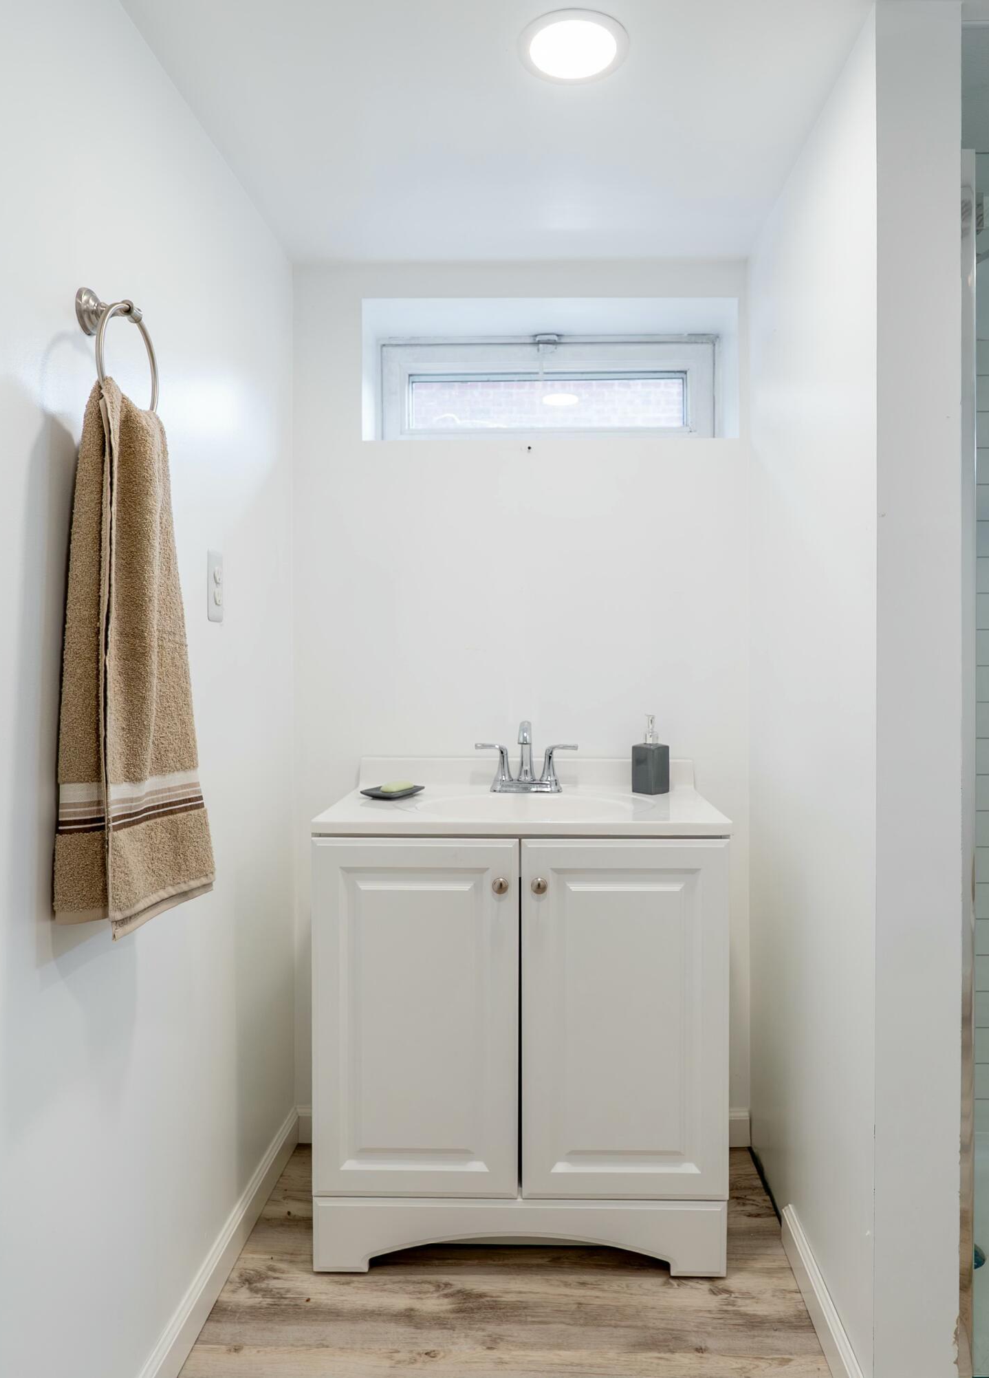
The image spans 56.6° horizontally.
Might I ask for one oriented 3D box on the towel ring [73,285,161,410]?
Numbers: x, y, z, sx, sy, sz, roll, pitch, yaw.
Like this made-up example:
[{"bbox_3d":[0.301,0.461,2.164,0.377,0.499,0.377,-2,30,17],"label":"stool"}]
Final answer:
[{"bbox_3d":[-0.476,-0.405,1.150,0.078,0.190,0.175,0,1,3],"label":"towel ring"}]

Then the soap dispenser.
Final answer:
[{"bbox_3d":[0.350,0.147,2.044,0.060,0.175,0.062,1,1,37],"label":"soap dispenser"}]

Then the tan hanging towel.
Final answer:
[{"bbox_3d":[-0.459,-0.042,1.183,0.095,0.645,0.265,0,1,3],"label":"tan hanging towel"}]

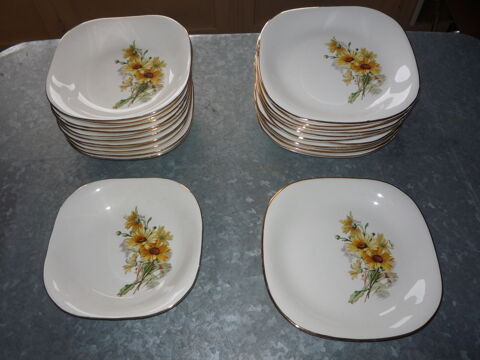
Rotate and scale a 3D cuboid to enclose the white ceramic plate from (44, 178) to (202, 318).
[{"bbox_3d":[-0.159,0.094,0.593,0.212,0.033,0.212,-1,58,0],"label":"white ceramic plate"}]

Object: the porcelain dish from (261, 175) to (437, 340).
[{"bbox_3d":[0.153,0.103,0.591,0.241,0.025,0.241,-1,58,0],"label":"porcelain dish"}]

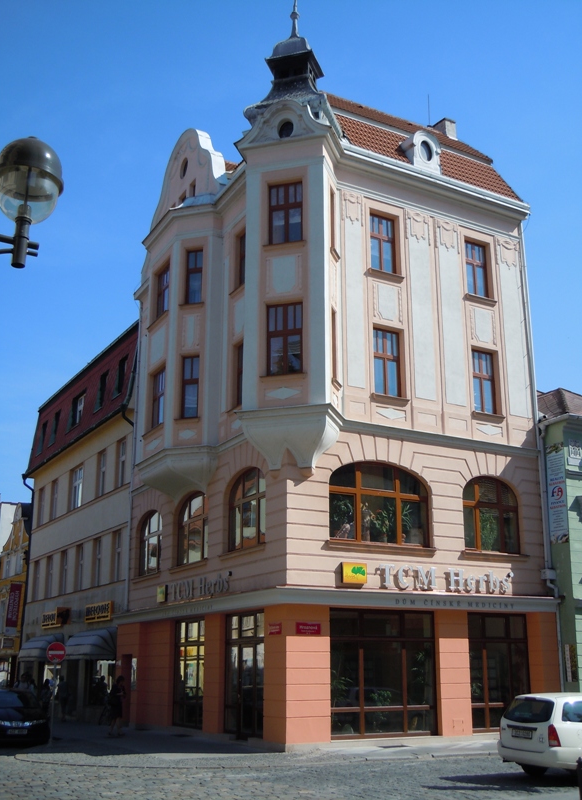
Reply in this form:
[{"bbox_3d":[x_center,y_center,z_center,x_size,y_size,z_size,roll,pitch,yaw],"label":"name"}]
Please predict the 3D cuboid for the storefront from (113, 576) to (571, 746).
[{"bbox_3d":[0.969,8.471,28.746,9.400,3.780,11.900,9,-19,-29],"label":"storefront"}]

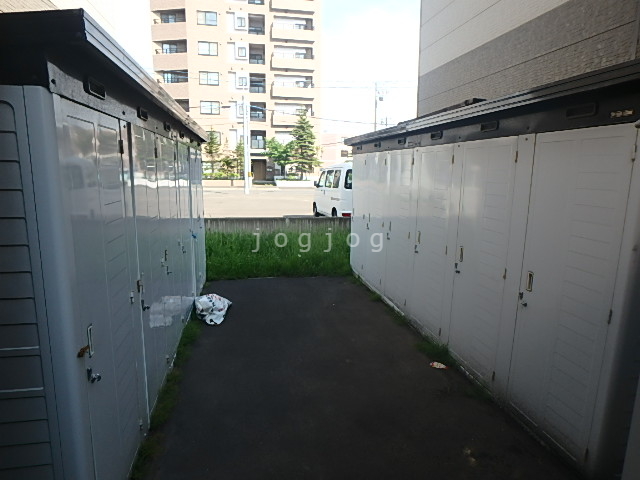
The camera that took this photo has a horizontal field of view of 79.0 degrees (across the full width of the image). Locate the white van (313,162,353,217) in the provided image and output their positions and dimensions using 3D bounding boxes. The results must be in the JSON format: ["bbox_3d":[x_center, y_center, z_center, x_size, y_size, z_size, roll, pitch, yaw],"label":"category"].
[{"bbox_3d":[0.820,-1.540,12.650,1.480,1.880,3.420,-2,10,-15],"label":"white van"}]

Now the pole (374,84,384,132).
[{"bbox_3d":[7.018,-13.061,48.074,1.000,12.188,0.500,1,10,0],"label":"pole"}]

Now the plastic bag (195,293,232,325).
[{"bbox_3d":[-1.157,0.741,4.199,0.400,0.250,0.340,-2,10,-14],"label":"plastic bag"}]

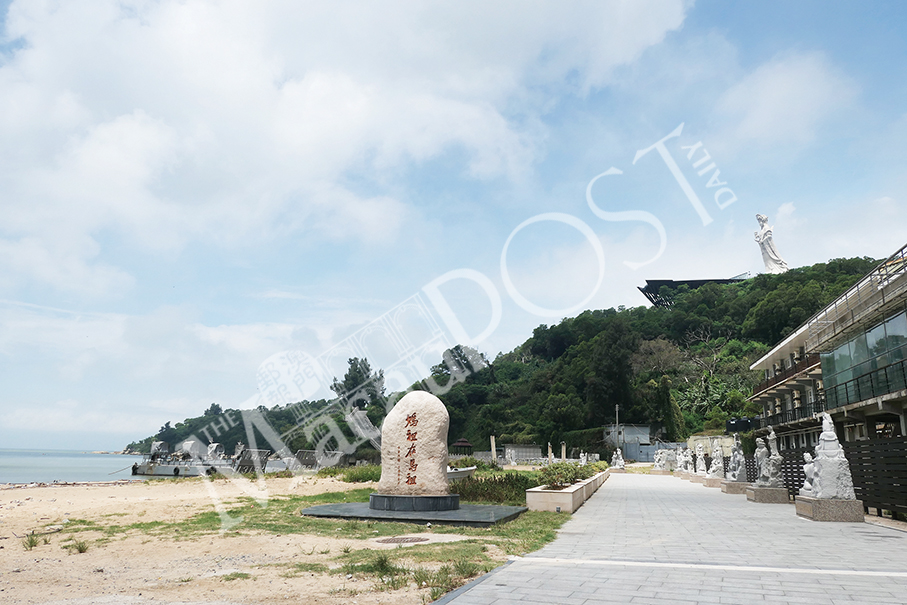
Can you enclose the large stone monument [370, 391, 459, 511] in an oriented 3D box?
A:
[{"bbox_3d":[-0.997,3.955,16.441,2.345,3.084,2.111,-2,-15,11],"label":"large stone monument"}]

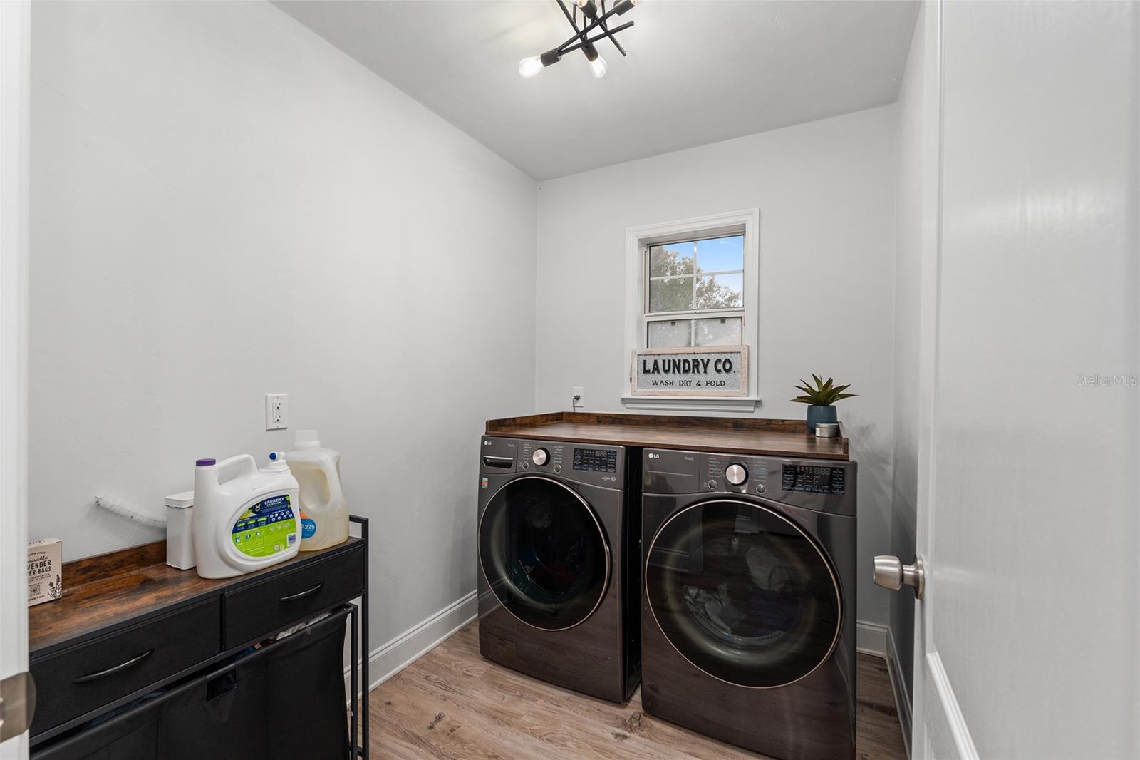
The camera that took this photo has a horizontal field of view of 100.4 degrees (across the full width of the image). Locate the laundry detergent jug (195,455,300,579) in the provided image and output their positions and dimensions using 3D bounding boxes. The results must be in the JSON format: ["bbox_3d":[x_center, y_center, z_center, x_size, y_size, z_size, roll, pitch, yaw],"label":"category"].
[{"bbox_3d":[-0.857,0.346,1.291,0.157,0.283,0.257,0,1,33],"label":"laundry detergent jug"}]

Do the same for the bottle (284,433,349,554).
[{"bbox_3d":[-0.796,0.320,1.456,0.235,0.332,0.168,0,1,13],"label":"bottle"}]

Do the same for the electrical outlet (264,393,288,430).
[{"bbox_3d":[-0.969,0.105,1.571,0.009,0.115,0.070,0,1,28],"label":"electrical outlet"}]

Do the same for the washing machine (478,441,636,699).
[{"bbox_3d":[0.083,0.737,2.254,0.686,0.985,0.765,0,1,28],"label":"washing machine"}]

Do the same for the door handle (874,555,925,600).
[{"bbox_3d":[0.507,0.301,0.740,0.062,0.067,0.067,0,1,28],"label":"door handle"}]

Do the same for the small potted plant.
[{"bbox_3d":[1.046,0.108,1.976,0.268,0.250,0.262,0,1,28],"label":"small potted plant"}]

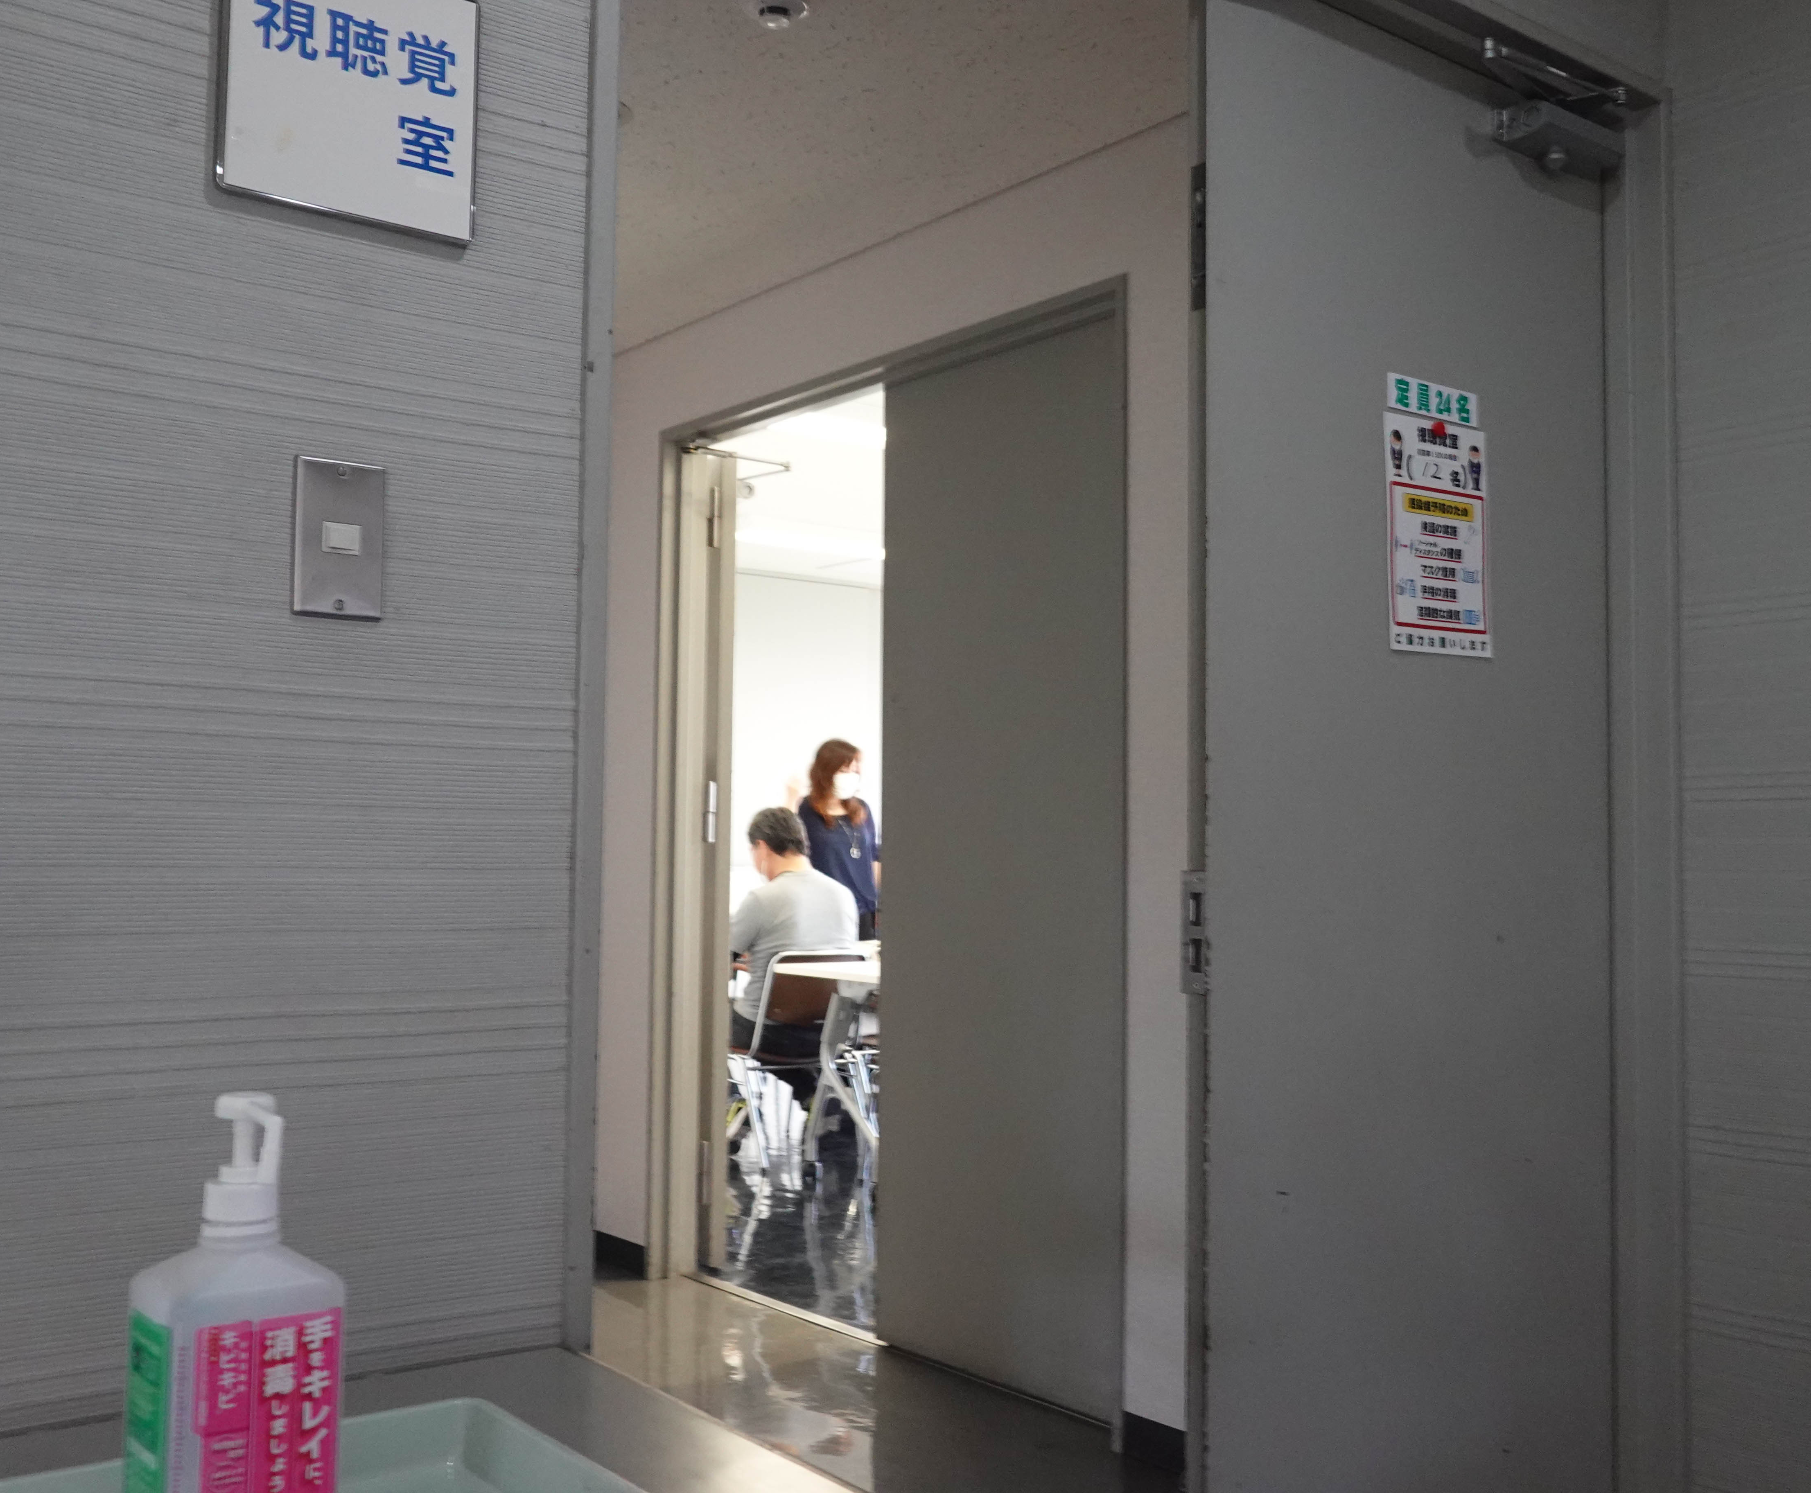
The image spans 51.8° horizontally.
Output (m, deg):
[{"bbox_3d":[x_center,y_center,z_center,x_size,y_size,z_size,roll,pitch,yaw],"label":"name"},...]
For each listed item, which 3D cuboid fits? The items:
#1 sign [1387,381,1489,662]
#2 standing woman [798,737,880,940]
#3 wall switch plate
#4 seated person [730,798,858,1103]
[{"bbox_3d":[0.704,-0.298,2.459,0.222,0.358,0.005,3,-4,-38],"label":"sign"},{"bbox_3d":[-0.291,0.774,8.000,0.470,1.619,0.320,3,-4,-38],"label":"standing woman"},{"bbox_3d":[-0.445,-0.163,1.467,0.070,0.120,0.010,3,-4,-38],"label":"wall switch plate"},{"bbox_3d":[-0.541,0.877,6.965,0.500,1.280,0.760,3,-4,-38],"label":"seated person"}]

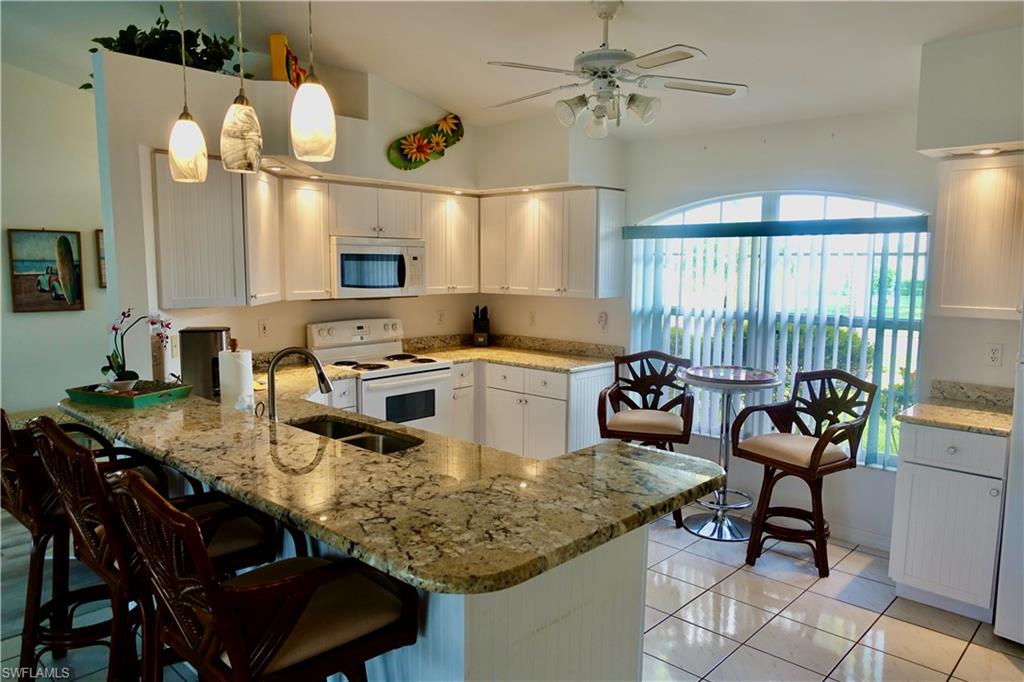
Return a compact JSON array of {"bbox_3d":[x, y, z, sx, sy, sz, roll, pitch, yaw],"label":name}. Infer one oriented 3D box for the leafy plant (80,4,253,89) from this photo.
[{"bbox_3d":[-1.756,-1.507,3.533,0.350,0.370,0.800,6,8,44],"label":"leafy plant"}]

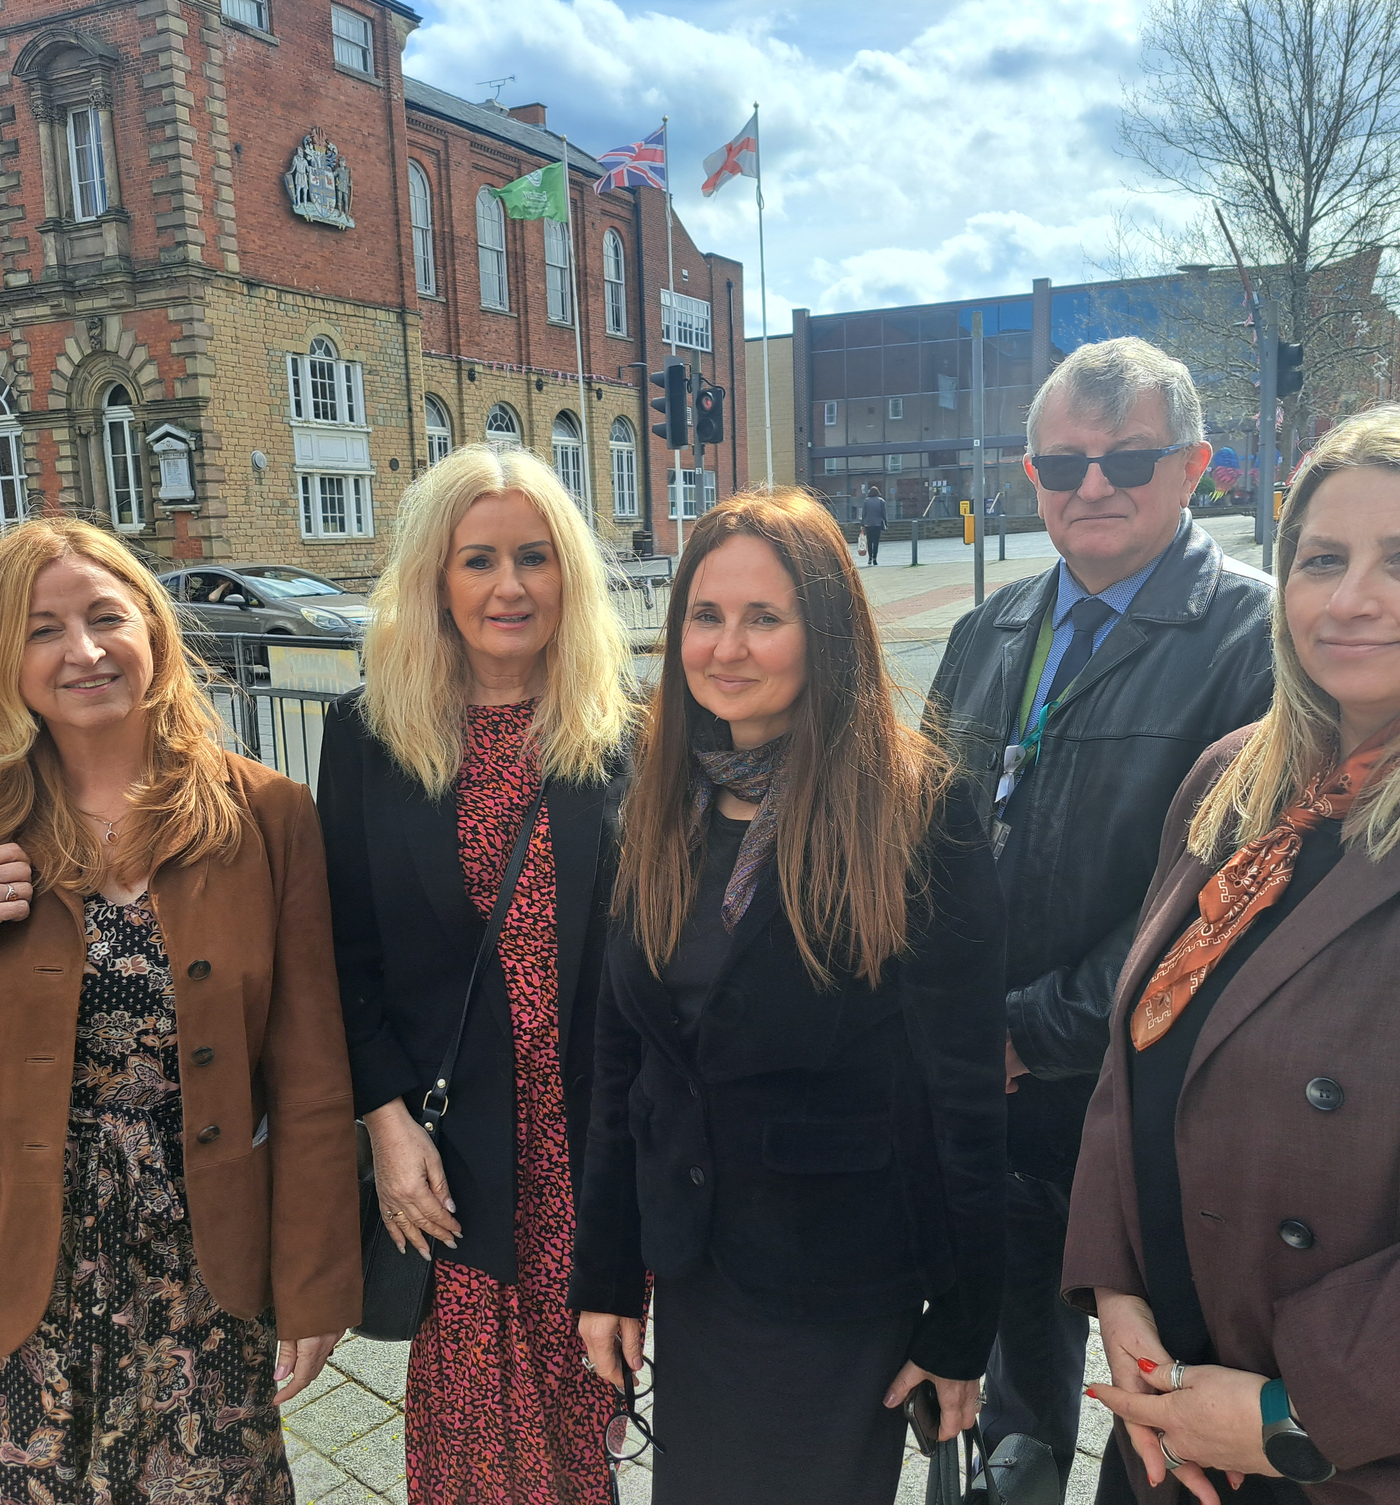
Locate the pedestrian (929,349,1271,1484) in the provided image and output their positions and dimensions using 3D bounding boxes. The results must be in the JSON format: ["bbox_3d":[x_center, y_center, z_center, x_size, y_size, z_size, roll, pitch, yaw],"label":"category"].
[{"bbox_3d":[0.515,0.392,1.750,0.540,1.780,0.360,3,10,29],"label":"pedestrian"}]

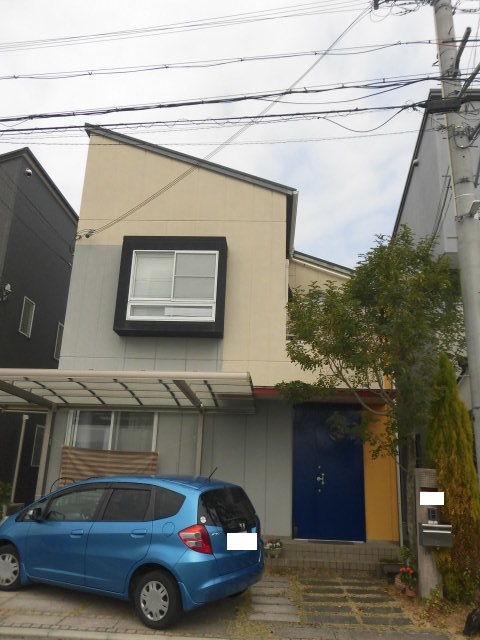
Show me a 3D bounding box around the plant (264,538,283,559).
[{"bbox_3d":[0.542,3.718,8.436,0.301,0.303,0.270,1,-16,3],"label":"plant"}]

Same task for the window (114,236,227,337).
[{"bbox_3d":[-1.291,-0.642,10.026,2.020,1.900,0.430,1,-16,3],"label":"window"}]

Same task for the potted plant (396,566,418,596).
[{"bbox_3d":[2.338,3.662,7.266,0.310,0.380,0.310,1,-16,3],"label":"potted plant"}]

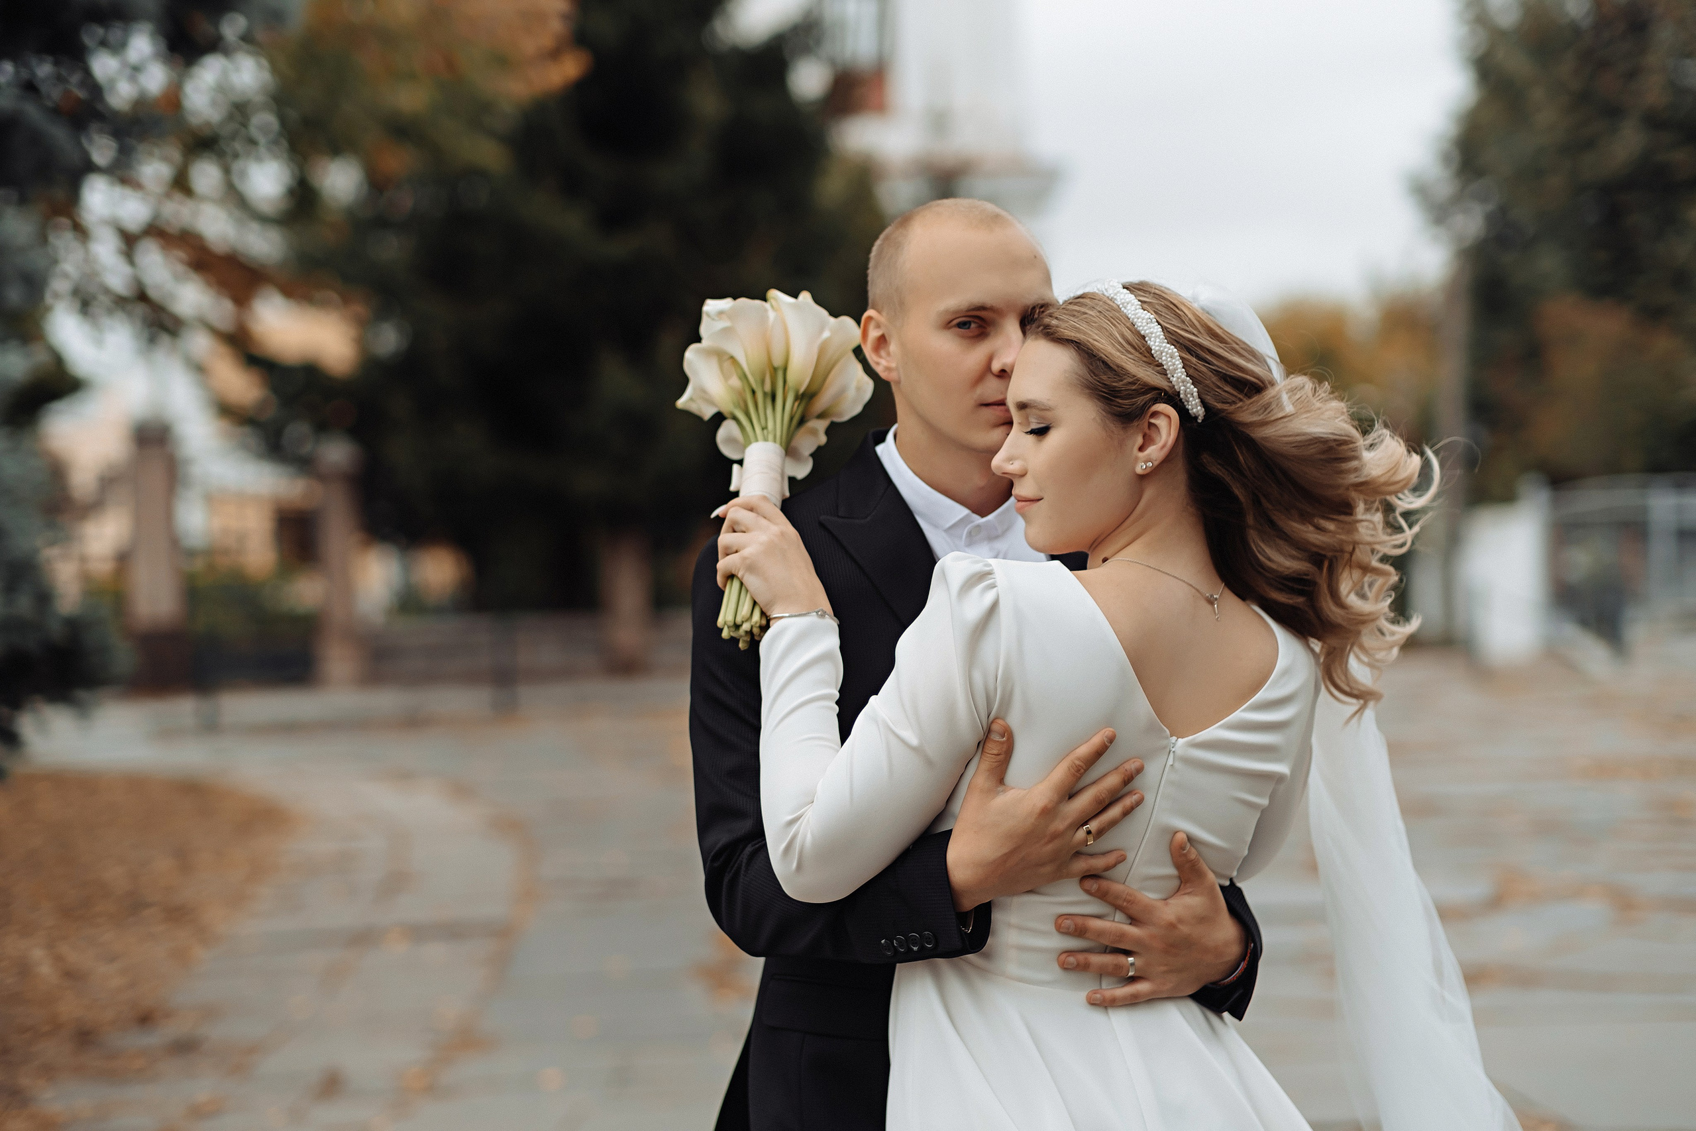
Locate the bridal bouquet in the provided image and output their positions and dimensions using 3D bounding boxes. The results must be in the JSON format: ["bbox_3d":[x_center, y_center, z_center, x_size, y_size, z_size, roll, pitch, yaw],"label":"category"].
[{"bbox_3d":[-0.074,-0.081,3.500,0.175,0.335,0.175,8,-32,0],"label":"bridal bouquet"}]

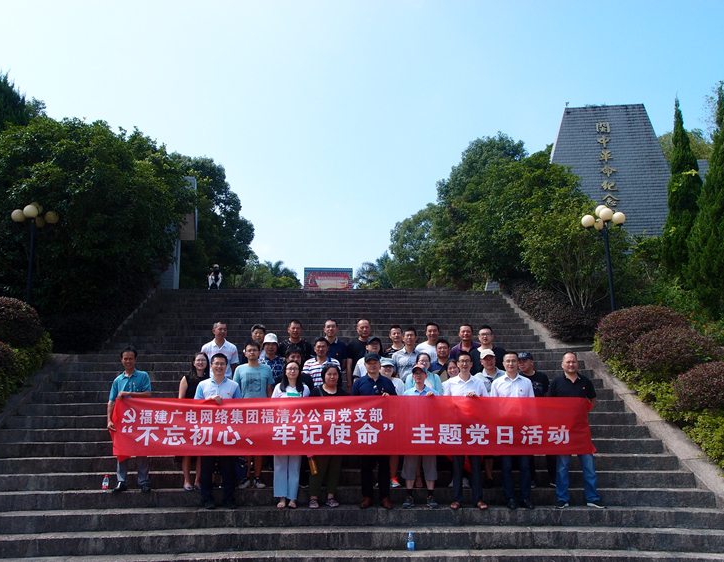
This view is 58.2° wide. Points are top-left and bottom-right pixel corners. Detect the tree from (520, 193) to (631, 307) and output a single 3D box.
[{"bbox_3d":[4.823,-0.452,14.678,2.400,3.084,2.300,1,-13,-3],"label":"tree"}]

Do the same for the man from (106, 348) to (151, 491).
[{"bbox_3d":[-2.704,1.590,7.556,0.500,1.661,0.360,2,-13,-8],"label":"man"}]

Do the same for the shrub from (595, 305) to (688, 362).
[{"bbox_3d":[4.762,0.908,11.032,1.550,1.022,1.450,-1,-12,0],"label":"shrub"}]

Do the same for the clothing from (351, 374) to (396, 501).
[{"bbox_3d":[0.131,1.763,7.397,0.510,1.410,0.310,0,-12,0],"label":"clothing"}]

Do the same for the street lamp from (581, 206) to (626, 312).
[{"bbox_3d":[4.826,-0.002,12.932,0.860,3.122,0.860,1,-13,-3],"label":"street lamp"}]

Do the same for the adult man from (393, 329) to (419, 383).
[{"bbox_3d":[0.559,1.452,8.074,0.470,1.734,0.320,-1,-12,2],"label":"adult man"}]

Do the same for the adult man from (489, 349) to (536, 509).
[{"bbox_3d":[1.717,1.678,7.414,0.530,1.748,0.360,-2,-12,6],"label":"adult man"}]

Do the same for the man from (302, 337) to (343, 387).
[{"bbox_3d":[-0.490,1.512,8.064,0.480,1.640,0.320,0,-12,-2],"label":"man"}]

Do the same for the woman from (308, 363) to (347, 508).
[{"bbox_3d":[-0.393,1.752,7.399,0.470,1.597,0.330,0,-12,-2],"label":"woman"}]

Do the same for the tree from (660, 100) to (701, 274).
[{"bbox_3d":[8.209,-2.068,16.749,1.050,5.532,1.050,0,-12,0],"label":"tree"}]

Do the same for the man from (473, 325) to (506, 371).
[{"bbox_3d":[1.663,1.416,8.544,0.510,1.673,0.300,-1,-12,5],"label":"man"}]

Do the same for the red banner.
[{"bbox_3d":[-0.115,1.596,7.093,5.320,0.650,0.150,0,-13,-2],"label":"red banner"}]

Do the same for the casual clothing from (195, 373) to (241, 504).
[{"bbox_3d":[-1.620,1.783,7.335,0.540,1.399,0.340,0,-12,-6],"label":"casual clothing"}]

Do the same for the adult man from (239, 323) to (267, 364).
[{"bbox_3d":[-1.403,1.419,8.641,0.490,1.706,0.300,1,-12,-5],"label":"adult man"}]

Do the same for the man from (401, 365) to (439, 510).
[{"bbox_3d":[0.666,1.736,7.339,0.460,1.578,0.360,-1,-12,2],"label":"man"}]

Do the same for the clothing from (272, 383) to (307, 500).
[{"bbox_3d":[-0.824,1.814,7.387,0.430,1.307,0.280,0,-12,-3],"label":"clothing"}]

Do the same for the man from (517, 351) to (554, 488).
[{"bbox_3d":[2.032,1.617,7.698,0.500,1.572,0.320,-2,-12,7],"label":"man"}]

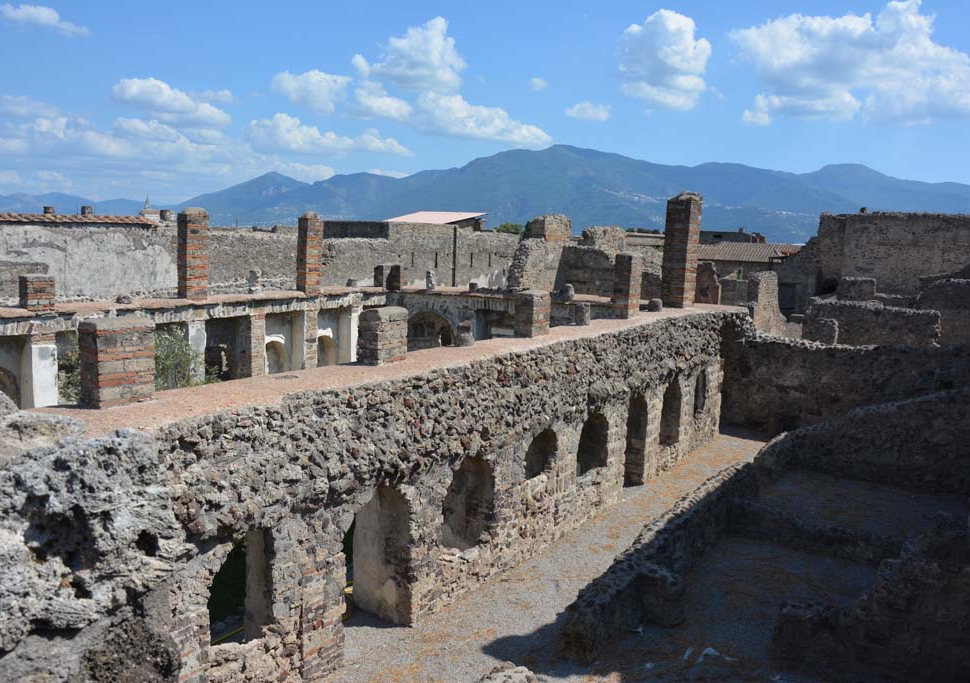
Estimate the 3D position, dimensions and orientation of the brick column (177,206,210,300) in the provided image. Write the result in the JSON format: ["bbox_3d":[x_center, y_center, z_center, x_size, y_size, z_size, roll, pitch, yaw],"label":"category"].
[{"bbox_3d":[-7.344,-2.208,19.295,0.348,2.310,0.609,6,9,34],"label":"brick column"}]

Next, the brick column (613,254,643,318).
[{"bbox_3d":[2.781,-1.083,14.903,0.329,1.250,0.518,8,10,34],"label":"brick column"}]

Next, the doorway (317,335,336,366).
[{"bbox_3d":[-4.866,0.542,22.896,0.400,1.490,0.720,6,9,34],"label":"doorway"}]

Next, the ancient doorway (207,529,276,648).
[{"bbox_3d":[-2.243,2.074,6.690,0.419,0.915,0.653,8,10,34],"label":"ancient doorway"}]

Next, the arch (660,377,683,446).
[{"bbox_3d":[3.420,1.313,14.933,0.434,1.318,0.977,8,10,34],"label":"arch"}]

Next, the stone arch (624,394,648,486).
[{"bbox_3d":[2.494,1.751,13.653,0.434,1.690,0.853,8,10,34],"label":"stone arch"}]

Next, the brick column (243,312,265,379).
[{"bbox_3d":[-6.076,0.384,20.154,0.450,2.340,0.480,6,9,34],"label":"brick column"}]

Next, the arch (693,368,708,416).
[{"bbox_3d":[4.364,1.024,16.272,0.434,0.946,0.636,8,10,34],"label":"arch"}]

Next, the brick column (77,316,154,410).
[{"bbox_3d":[-3.082,0.159,6.452,0.300,0.697,0.499,8,10,34],"label":"brick column"}]

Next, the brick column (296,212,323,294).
[{"bbox_3d":[-5.100,-2.562,22.329,0.378,2.346,0.638,6,9,34],"label":"brick column"}]

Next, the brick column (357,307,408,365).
[{"bbox_3d":[-1.353,-0.083,10.132,0.349,0.732,0.556,6,9,34],"label":"brick column"}]

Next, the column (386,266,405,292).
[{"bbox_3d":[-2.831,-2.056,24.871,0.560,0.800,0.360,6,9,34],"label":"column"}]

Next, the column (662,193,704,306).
[{"bbox_3d":[4.421,-2.041,17.307,0.523,2.490,0.630,8,10,34],"label":"column"}]

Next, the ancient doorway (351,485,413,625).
[{"bbox_3d":[-1.489,2.534,8.893,0.758,1.849,1.153,6,9,34],"label":"ancient doorway"}]

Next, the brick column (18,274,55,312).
[{"bbox_3d":[-8.385,-0.935,14.392,0.305,0.668,0.499,8,10,34],"label":"brick column"}]

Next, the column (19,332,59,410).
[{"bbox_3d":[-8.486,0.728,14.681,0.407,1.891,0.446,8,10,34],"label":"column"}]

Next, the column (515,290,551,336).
[{"bbox_3d":[0.842,-0.491,13.532,0.365,0.780,0.596,6,9,34],"label":"column"}]

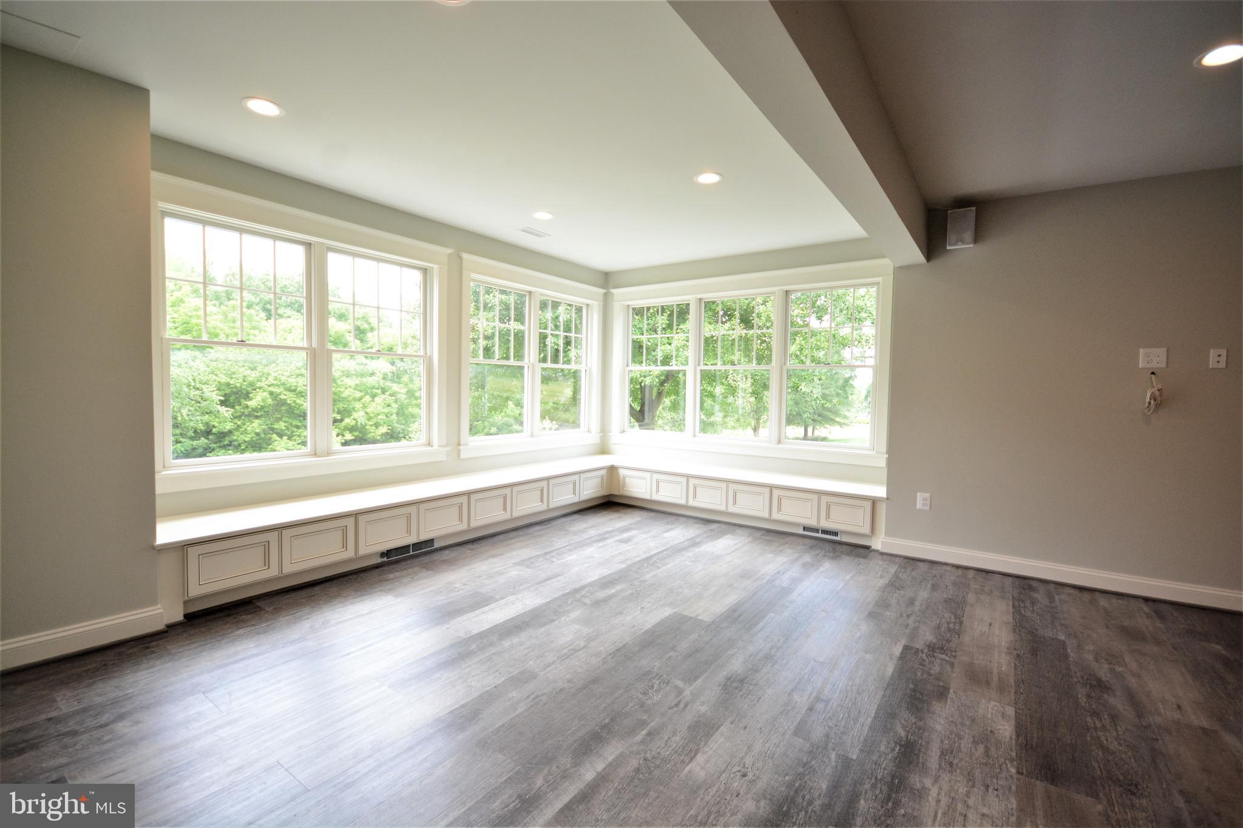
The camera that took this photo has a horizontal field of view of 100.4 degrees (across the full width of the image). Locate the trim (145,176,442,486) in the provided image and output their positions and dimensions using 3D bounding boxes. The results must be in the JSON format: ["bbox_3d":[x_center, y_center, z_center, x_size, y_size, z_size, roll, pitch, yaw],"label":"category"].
[{"bbox_3d":[-1.956,-0.442,3.484,0.080,1.705,1.820,3,4,37],"label":"trim"}]

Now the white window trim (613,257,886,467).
[{"bbox_3d":[1.042,-0.463,4.993,2.755,1.710,0.080,3,3,33],"label":"white window trim"}]

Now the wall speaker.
[{"bbox_3d":[2.279,-1.242,3.475,0.148,0.245,0.140,3,13,33],"label":"wall speaker"}]

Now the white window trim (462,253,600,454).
[{"bbox_3d":[-0.782,-0.488,5.015,0.080,1.695,1.830,3,4,37],"label":"white window trim"}]

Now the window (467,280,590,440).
[{"bbox_3d":[-0.832,-0.474,5.066,0.100,1.390,1.530,3,4,37],"label":"window"}]

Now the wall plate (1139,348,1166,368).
[{"bbox_3d":[3.131,-0.328,3.053,0.113,0.114,0.010,3,3,33],"label":"wall plate"}]

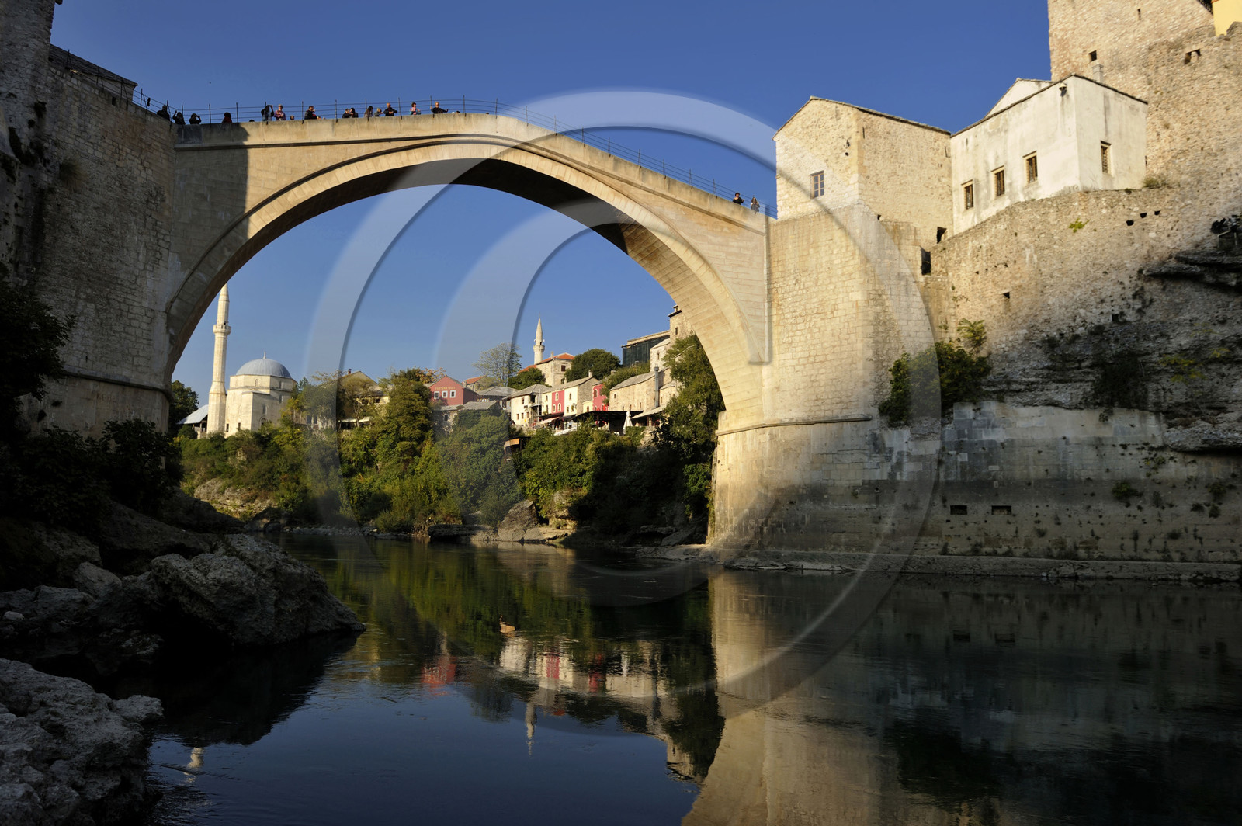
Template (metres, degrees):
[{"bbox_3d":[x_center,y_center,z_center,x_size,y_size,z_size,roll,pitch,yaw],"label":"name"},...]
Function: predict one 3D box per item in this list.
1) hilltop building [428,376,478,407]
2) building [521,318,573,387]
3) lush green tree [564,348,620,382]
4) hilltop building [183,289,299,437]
[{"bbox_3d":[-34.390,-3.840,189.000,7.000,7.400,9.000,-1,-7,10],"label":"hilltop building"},{"bbox_3d":[-18.500,-14.630,232.000,7.500,18.500,15.000,4,-7,-26],"label":"building"},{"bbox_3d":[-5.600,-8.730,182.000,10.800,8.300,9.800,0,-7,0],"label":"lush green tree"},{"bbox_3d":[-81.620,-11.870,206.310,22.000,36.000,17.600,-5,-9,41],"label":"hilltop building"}]

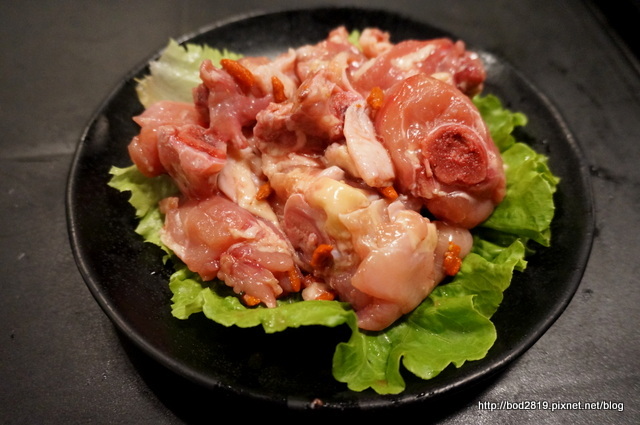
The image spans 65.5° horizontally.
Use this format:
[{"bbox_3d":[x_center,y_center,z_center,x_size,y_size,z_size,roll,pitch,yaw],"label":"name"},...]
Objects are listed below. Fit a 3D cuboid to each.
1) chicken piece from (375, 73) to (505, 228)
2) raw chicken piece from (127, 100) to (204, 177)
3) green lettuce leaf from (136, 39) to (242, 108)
[{"bbox_3d":[0.051,-0.028,0.216,0.051,0.042,0.074,-13,55,-11],"label":"chicken piece"},{"bbox_3d":[-0.068,-0.034,0.230,0.040,0.030,0.050,-10,54,-9],"label":"raw chicken piece"},{"bbox_3d":[-0.062,-0.069,0.263,0.058,0.025,0.070,34,60,22],"label":"green lettuce leaf"}]

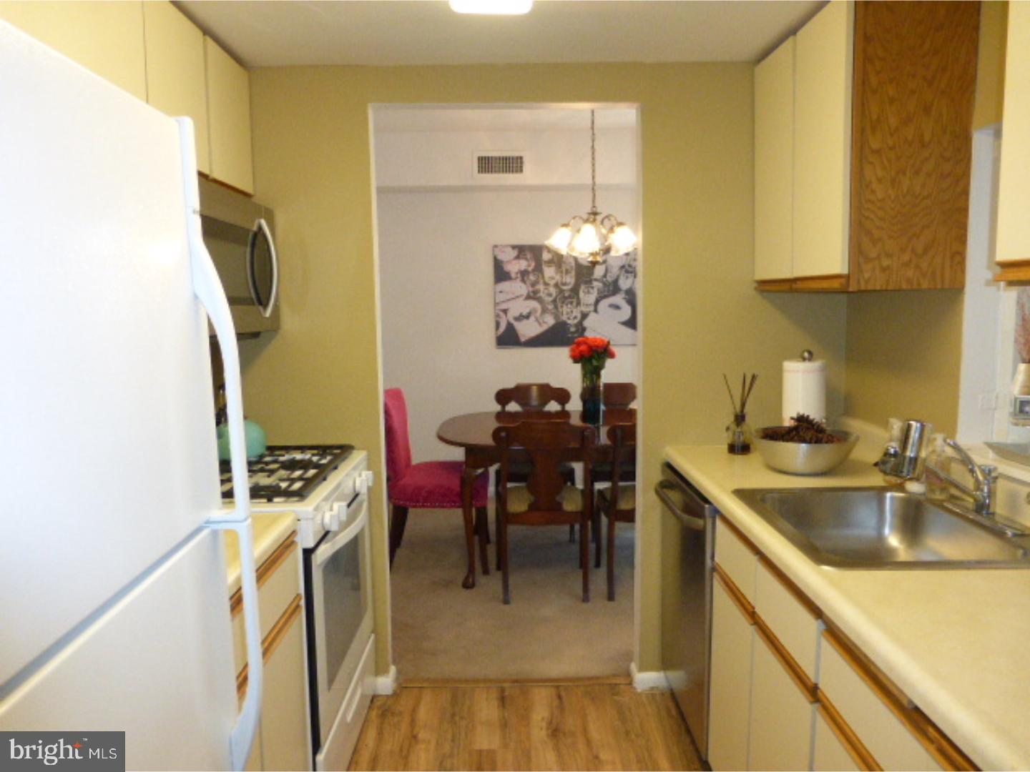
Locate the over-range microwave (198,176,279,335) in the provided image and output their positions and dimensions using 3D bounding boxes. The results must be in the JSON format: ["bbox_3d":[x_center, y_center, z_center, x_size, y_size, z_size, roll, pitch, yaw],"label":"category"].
[{"bbox_3d":[-0.987,-0.367,2.167,0.405,0.430,0.755,-1,6,-1],"label":"over-range microwave"}]

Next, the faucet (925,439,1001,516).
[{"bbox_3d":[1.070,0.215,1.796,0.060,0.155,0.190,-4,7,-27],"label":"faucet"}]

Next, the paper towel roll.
[{"bbox_3d":[0.955,0.060,2.462,0.139,0.330,0.139,-1,6,0],"label":"paper towel roll"}]

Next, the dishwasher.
[{"bbox_3d":[0.795,0.685,2.354,0.620,0.800,0.605,-1,6,-1],"label":"dishwasher"}]

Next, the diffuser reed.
[{"bbox_3d":[0.755,0.090,2.498,0.115,0.268,0.100,-1,6,-1],"label":"diffuser reed"}]

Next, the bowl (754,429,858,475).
[{"bbox_3d":[0.873,0.199,2.239,0.291,0.106,0.291,-1,6,0],"label":"bowl"}]

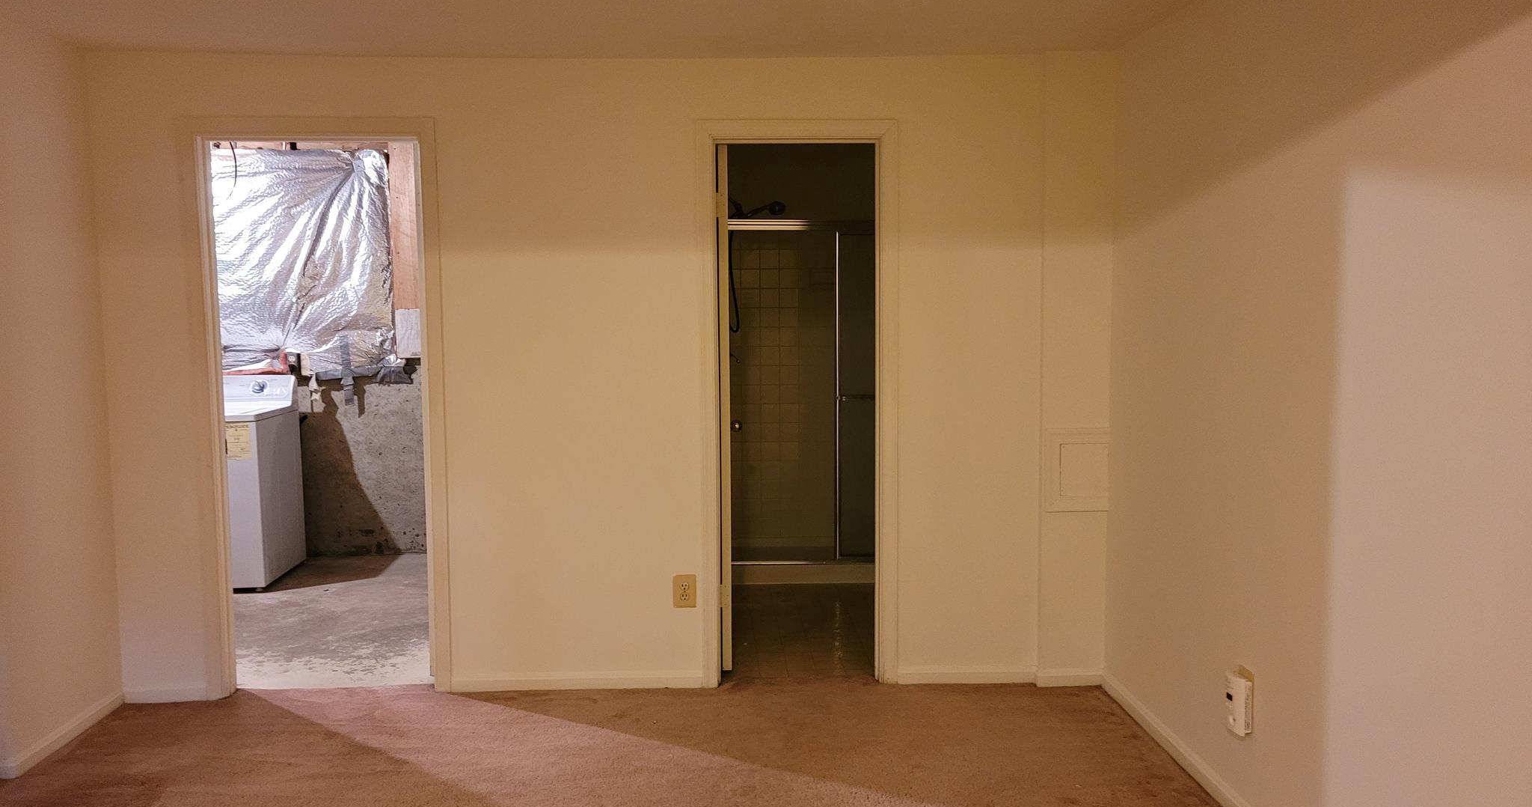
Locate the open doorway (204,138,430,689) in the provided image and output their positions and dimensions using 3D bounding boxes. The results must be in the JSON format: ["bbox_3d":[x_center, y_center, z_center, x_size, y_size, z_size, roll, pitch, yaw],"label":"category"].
[{"bbox_3d":[-1.628,0.066,4.258,0.780,2.040,0.120,-1,5,-2],"label":"open doorway"}]

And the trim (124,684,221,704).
[{"bbox_3d":[-2.198,1.060,4.232,0.310,0.072,0.015,-1,5,-2],"label":"trim"}]

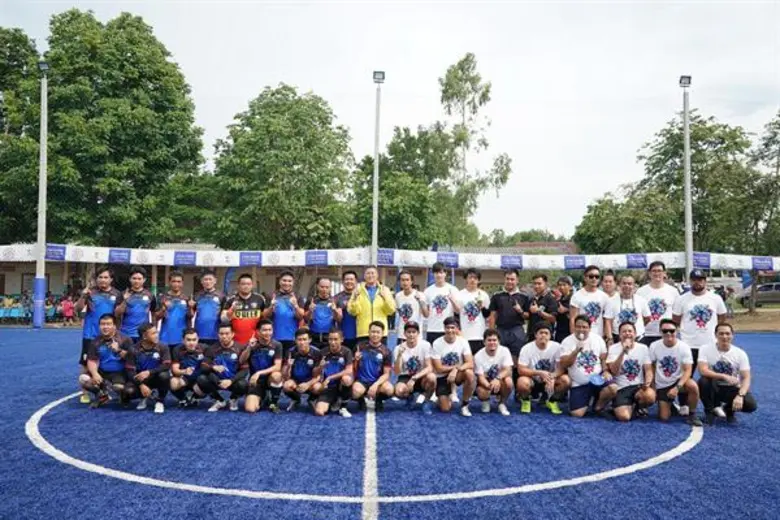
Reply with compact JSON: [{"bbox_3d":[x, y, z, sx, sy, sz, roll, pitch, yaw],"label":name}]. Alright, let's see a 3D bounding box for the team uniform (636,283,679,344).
[{"bbox_3d":[3.285,0.682,7.450,0.500,0.811,0.310,0,-2,19],"label":"team uniform"}]

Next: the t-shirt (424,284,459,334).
[{"bbox_3d":[0.675,0.623,7.950,0.450,0.660,0.280,0,-2,5],"label":"t-shirt"}]

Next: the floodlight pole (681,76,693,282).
[{"bbox_3d":[9.410,-1.799,19.130,0.360,8.091,0.350,-1,-2,14],"label":"floodlight pole"}]

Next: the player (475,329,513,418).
[{"bbox_3d":[1.237,1.315,7.250,0.470,0.970,0.680,0,-2,7],"label":"player"}]

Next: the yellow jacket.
[{"bbox_3d":[-0.243,0.664,7.981,0.650,0.740,0.360,0,-2,0],"label":"yellow jacket"}]

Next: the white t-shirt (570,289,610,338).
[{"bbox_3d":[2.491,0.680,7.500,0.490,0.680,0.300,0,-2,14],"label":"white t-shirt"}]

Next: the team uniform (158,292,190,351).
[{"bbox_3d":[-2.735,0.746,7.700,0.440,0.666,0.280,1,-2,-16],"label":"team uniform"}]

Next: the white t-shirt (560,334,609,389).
[{"bbox_3d":[2.271,1.183,7.120,0.550,0.663,0.360,0,-2,12],"label":"white t-shirt"}]

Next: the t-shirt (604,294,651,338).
[{"bbox_3d":[3.027,0.755,7.700,0.540,0.650,0.300,0,-2,18],"label":"t-shirt"}]

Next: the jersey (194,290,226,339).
[{"bbox_3d":[-2.284,0.710,7.720,0.430,0.655,0.280,1,-2,-13],"label":"jersey"}]

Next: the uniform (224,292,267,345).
[{"bbox_3d":[-1.894,0.773,7.950,0.540,0.695,0.330,1,-2,-15],"label":"uniform"}]

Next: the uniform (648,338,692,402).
[{"bbox_3d":[3.218,1.256,6.959,0.500,0.710,0.400,0,-2,8],"label":"uniform"}]

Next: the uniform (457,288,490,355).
[{"bbox_3d":[1.074,0.791,7.800,0.430,0.849,0.280,0,-2,6],"label":"uniform"}]

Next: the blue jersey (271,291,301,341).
[{"bbox_3d":[-1.335,0.736,7.900,0.420,0.630,0.280,1,-2,-7],"label":"blue jersey"}]

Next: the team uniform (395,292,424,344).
[{"bbox_3d":[0.251,0.746,7.800,0.400,0.707,0.280,0,-2,1],"label":"team uniform"}]

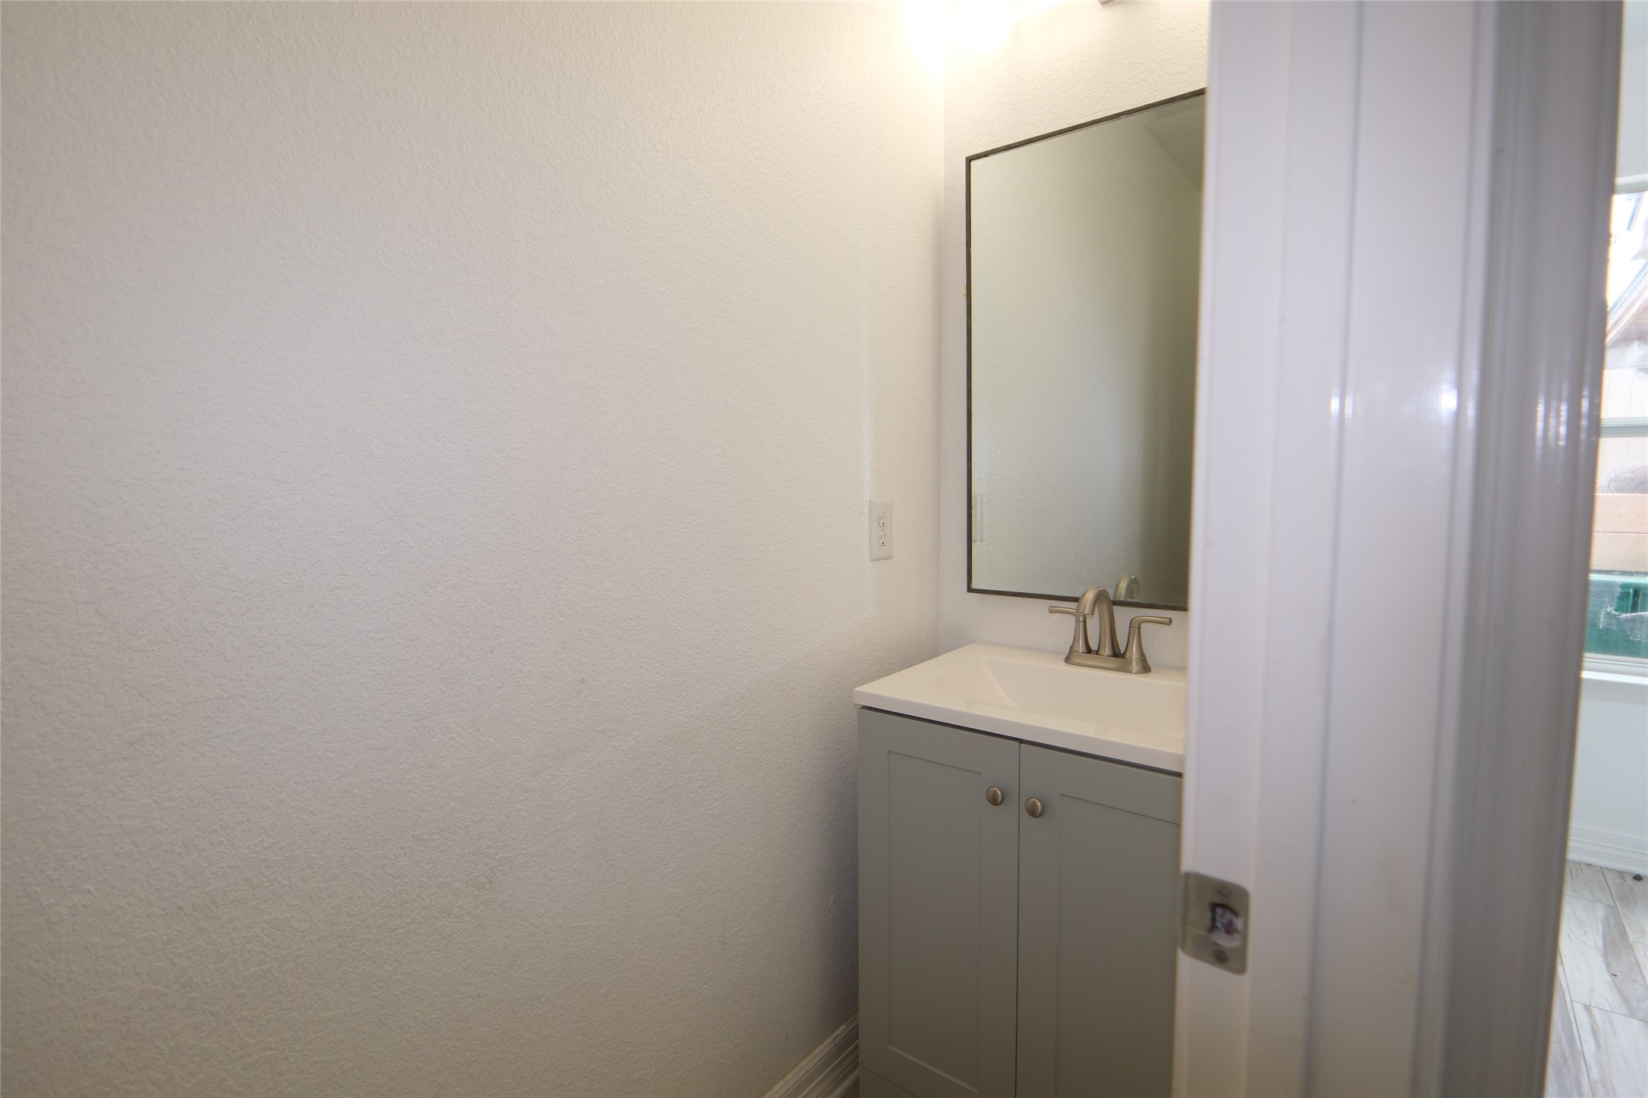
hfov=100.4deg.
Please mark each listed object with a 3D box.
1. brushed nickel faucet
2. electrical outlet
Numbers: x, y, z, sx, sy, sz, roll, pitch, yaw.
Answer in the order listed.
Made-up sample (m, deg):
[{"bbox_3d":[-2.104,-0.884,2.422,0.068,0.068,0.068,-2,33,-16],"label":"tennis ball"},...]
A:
[{"bbox_3d":[0.507,0.148,1.268,0.224,0.160,0.165,3,5,37],"label":"brushed nickel faucet"},{"bbox_3d":[0.116,-0.037,1.358,0.008,0.115,0.071,3,5,37],"label":"electrical outlet"}]

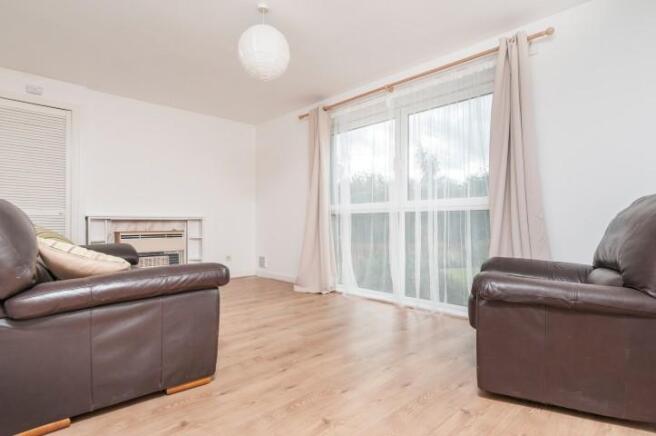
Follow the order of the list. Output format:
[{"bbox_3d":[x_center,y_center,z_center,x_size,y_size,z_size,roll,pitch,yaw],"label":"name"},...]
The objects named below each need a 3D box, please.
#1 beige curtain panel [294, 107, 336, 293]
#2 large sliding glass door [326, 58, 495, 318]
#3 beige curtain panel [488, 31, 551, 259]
[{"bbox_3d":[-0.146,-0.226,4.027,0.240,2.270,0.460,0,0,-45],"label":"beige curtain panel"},{"bbox_3d":[0.689,-0.197,3.333,0.110,2.180,1.980,0,0,-45],"label":"large sliding glass door"},{"bbox_3d":[1.452,-0.249,2.471,0.200,2.290,0.460,0,0,-45],"label":"beige curtain panel"}]

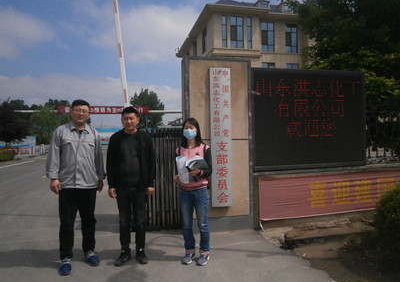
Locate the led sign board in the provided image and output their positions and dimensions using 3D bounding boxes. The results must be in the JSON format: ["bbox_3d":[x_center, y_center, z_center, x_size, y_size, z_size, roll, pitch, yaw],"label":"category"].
[{"bbox_3d":[1.749,-0.339,4.788,1.960,1.540,0.150,-1,1,-13],"label":"led sign board"}]

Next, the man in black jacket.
[{"bbox_3d":[-0.745,0.484,3.321,0.530,1.710,0.320,-1,1,-7],"label":"man in black jacket"}]

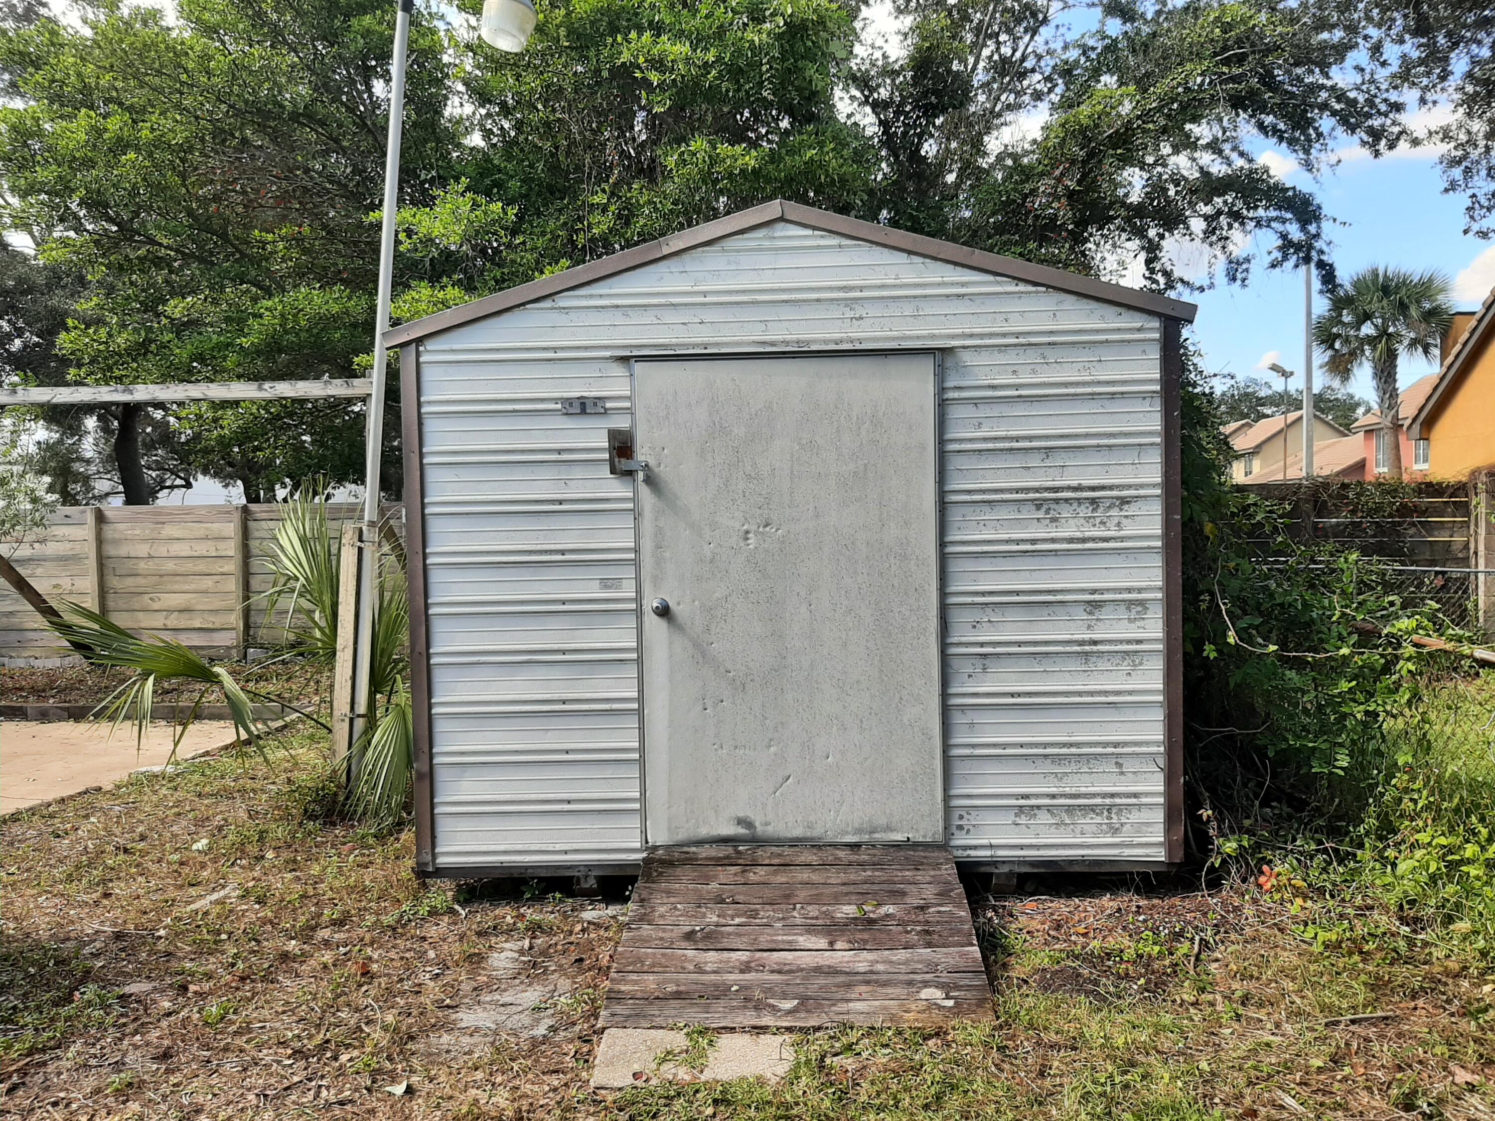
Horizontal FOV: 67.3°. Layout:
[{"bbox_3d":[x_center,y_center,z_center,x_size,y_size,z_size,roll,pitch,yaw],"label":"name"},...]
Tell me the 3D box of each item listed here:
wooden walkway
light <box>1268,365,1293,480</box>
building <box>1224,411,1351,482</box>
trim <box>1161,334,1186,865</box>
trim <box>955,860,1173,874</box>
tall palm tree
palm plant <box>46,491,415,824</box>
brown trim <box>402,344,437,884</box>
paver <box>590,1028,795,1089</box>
[{"bbox_3d":[0.173,1.270,3.929,1.220,0.260,1.090,-1,2,2],"label":"wooden walkway"},{"bbox_3d":[19.561,-3.898,41.190,0.960,6.800,0.450,-1,2,2],"label":"light"},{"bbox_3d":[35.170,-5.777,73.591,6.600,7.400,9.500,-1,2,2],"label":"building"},{"bbox_3d":[1.658,0.125,4.401,0.080,2.130,0.075,-1,2,2],"label":"trim"},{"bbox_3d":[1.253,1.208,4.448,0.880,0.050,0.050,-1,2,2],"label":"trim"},{"bbox_3d":[15.496,-3.522,27.333,3.550,7.400,3.500,-1,2,2],"label":"tall palm tree"},{"bbox_3d":[-2.803,0.495,6.381,2.100,1.750,1.500,-1,2,2],"label":"palm plant"},{"bbox_3d":[-1.317,0.198,4.513,0.080,2.110,0.075,-1,2,2],"label":"brown trim"},{"bbox_3d":[-0.145,1.445,3.217,0.590,0.055,0.345,-1,2,2],"label":"paver"}]

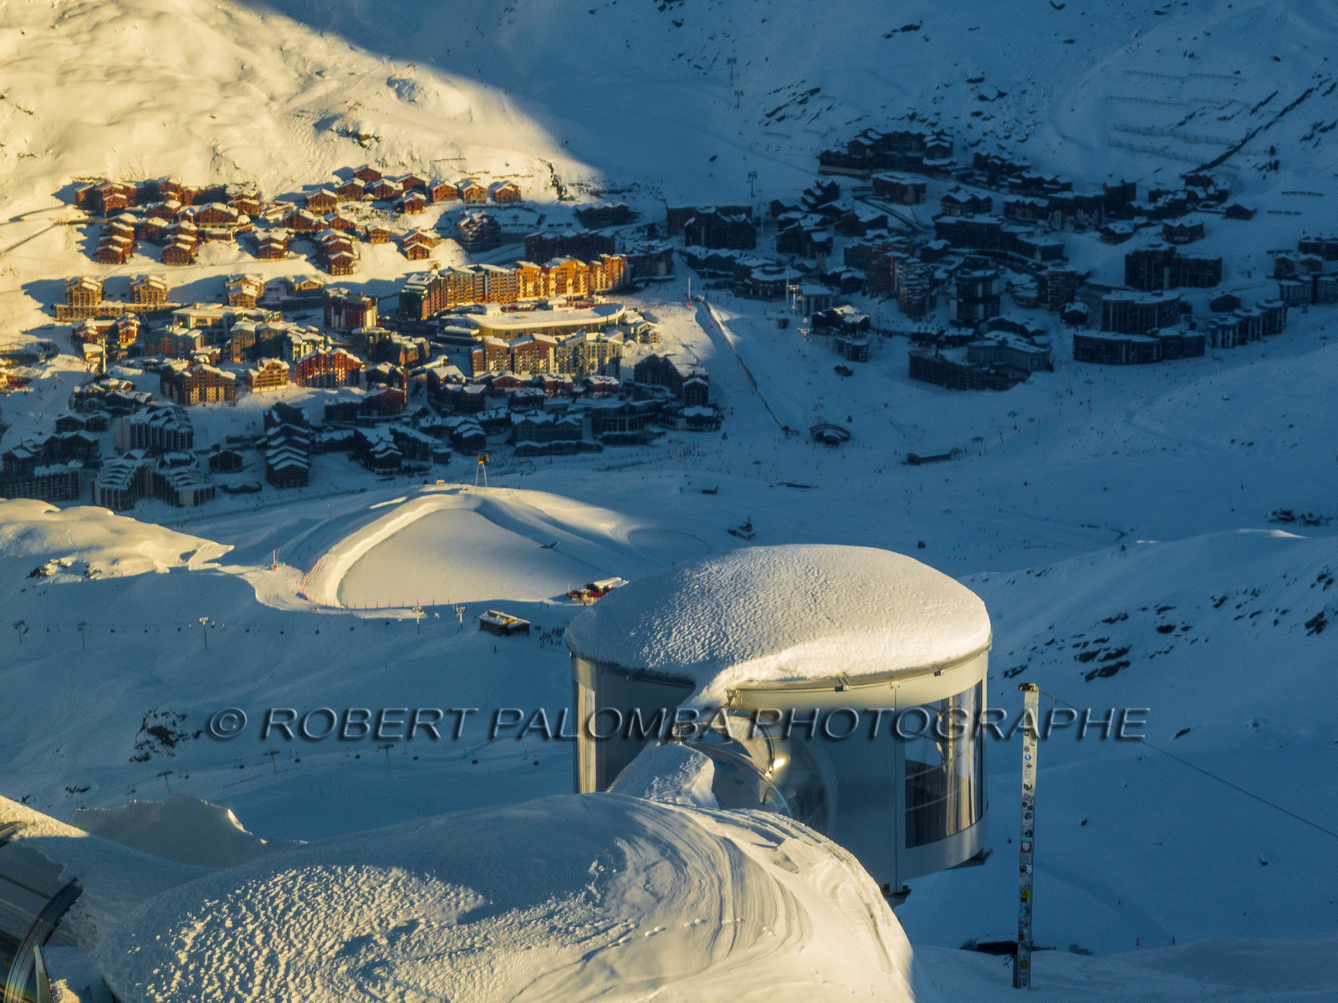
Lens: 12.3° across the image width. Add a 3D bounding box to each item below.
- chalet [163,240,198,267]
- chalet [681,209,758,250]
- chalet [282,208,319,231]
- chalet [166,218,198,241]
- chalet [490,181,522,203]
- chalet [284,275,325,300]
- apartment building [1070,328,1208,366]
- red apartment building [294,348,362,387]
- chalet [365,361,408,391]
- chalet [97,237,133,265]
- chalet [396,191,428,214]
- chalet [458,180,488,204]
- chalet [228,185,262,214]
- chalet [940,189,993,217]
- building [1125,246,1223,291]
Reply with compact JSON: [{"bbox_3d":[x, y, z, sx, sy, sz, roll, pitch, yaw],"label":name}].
[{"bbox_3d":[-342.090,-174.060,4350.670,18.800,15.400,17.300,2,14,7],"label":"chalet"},{"bbox_3d":[34.260,-183.770,4204.860,49.080,25.300,18.220,0,14,0],"label":"chalet"},{"bbox_3d":[-261.130,-200.790,4408.770,20.800,15.700,15.200,-3,14,-12],"label":"chalet"},{"bbox_3d":[-310.471,-172.965,3969.120,15.500,13.000,15.000,5,15,19],"label":"chalet"},{"bbox_3d":[-116.850,-222.230,4457.890,18.800,13.900,14.200,-4,15,-17],"label":"chalet"},{"bbox_3d":[-241.220,-141.940,4118.840,22.260,12.140,17.200,-5,15,-18],"label":"chalet"},{"bbox_3d":[290.609,-94.679,3827.817,79.000,16.000,26.000,-2,14,-8],"label":"apartment building"},{"bbox_3d":[-216.790,-85.070,3951.860,41.490,22.770,16.190,0,14,-1],"label":"red apartment building"},{"bbox_3d":[-172.189,-76.942,3795.317,22.000,15.000,15.000,5,15,17],"label":"chalet"},{"bbox_3d":[-350.122,-158.851,3931.244,17.000,16.000,17.000,5,15,17],"label":"chalet"},{"bbox_3d":[-175.710,-204.570,4250.400,17.200,12.650,14.670,-5,15,-18],"label":"chalet"},{"bbox_3d":[-134.990,-212.840,4272.660,17.200,13.660,14.670,-5,15,-19],"label":"chalet"},{"bbox_3d":[-271.945,-193.556,3996.083,18.000,15.500,20.000,2,14,8],"label":"chalet"},{"bbox_3d":[193.161,-194.212,4040.727,31.000,13.500,15.000,-3,15,-12],"label":"chalet"},{"bbox_3d":[333.100,-153.740,4103.660,62.740,25.810,19.230,1,14,4],"label":"building"}]

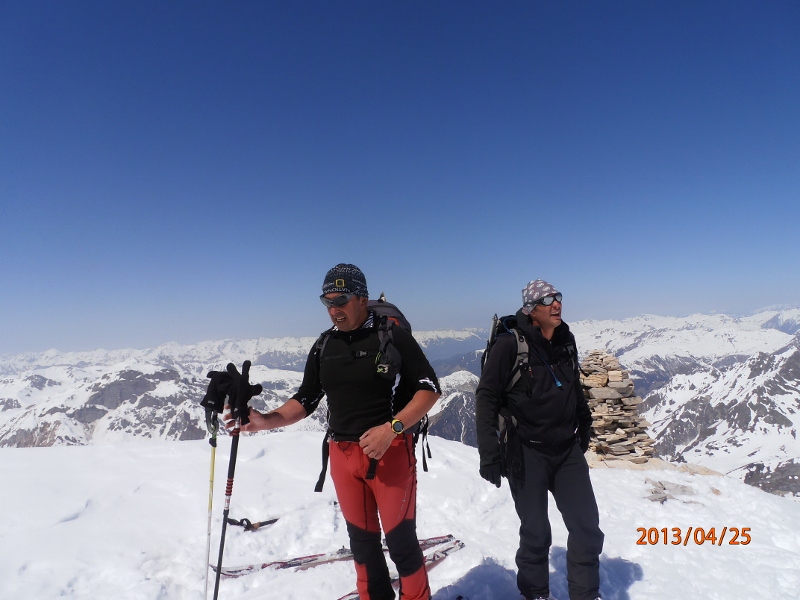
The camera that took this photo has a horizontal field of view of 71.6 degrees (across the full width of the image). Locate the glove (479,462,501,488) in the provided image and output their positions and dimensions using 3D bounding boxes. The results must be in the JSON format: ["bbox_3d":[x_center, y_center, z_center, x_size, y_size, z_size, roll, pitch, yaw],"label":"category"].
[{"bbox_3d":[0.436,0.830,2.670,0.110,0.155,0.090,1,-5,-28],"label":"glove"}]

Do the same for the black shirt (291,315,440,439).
[{"bbox_3d":[-0.157,0.334,2.450,0.610,0.560,0.360,-4,-5,25],"label":"black shirt"}]

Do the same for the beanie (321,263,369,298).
[{"bbox_3d":[-0.238,-0.085,2.420,0.190,0.165,0.215,-4,9,30],"label":"beanie"}]

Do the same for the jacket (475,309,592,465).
[{"bbox_3d":[0.662,0.419,2.750,0.520,0.730,0.340,1,-5,-28],"label":"jacket"}]

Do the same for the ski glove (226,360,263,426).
[{"bbox_3d":[-0.653,0.393,2.330,0.150,0.265,0.090,-1,-4,-6],"label":"ski glove"}]

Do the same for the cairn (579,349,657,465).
[{"bbox_3d":[2.286,1.190,6.200,1.050,1.220,1.050,-2,-4,6],"label":"cairn"}]

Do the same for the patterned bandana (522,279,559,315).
[{"bbox_3d":[0.692,-0.020,2.750,0.175,0.165,0.210,3,-21,-46],"label":"patterned bandana"}]

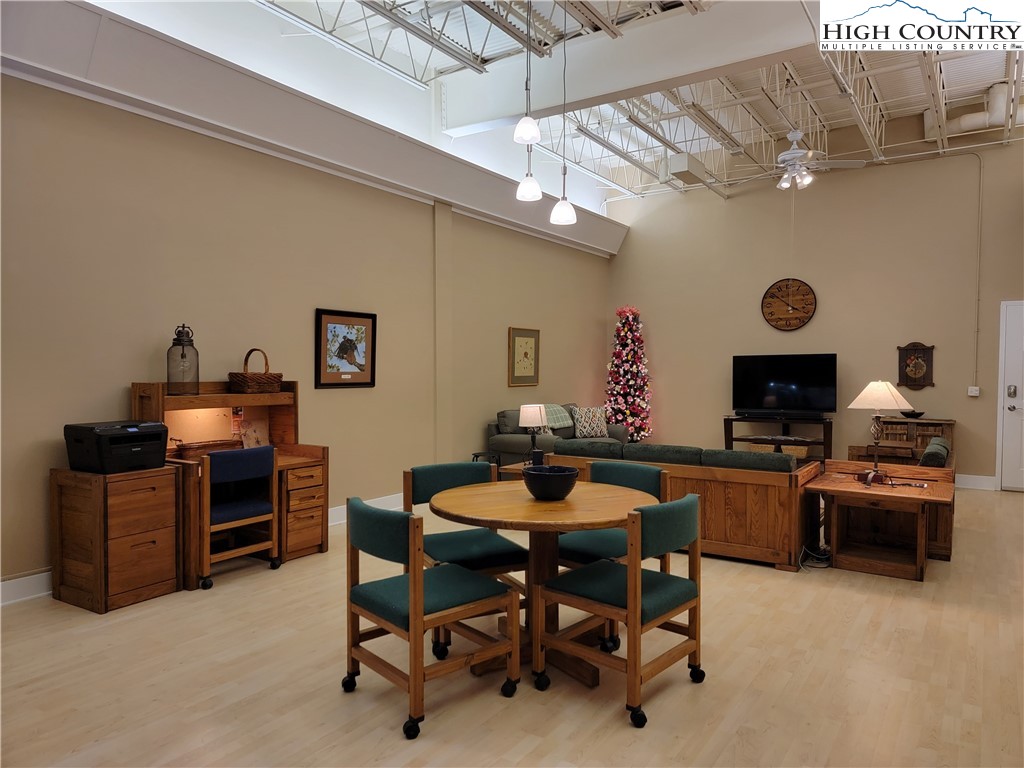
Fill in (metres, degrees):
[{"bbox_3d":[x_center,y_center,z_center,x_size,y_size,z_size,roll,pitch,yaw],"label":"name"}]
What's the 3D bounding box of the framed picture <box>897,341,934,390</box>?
[{"bbox_3d":[4.710,-0.213,8.287,0.375,0.590,0.030,1,2,33],"label":"framed picture"}]

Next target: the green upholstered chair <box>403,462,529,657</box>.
[{"bbox_3d":[-0.214,0.851,3.534,0.521,0.834,0.536,-1,1,-29],"label":"green upholstered chair"}]

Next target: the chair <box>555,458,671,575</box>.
[{"bbox_3d":[0.447,0.848,3.616,0.521,0.834,0.536,1,1,43],"label":"chair"}]

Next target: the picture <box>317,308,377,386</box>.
[{"bbox_3d":[-1.439,-0.295,6.159,0.030,0.659,0.685,1,1,33],"label":"picture"}]

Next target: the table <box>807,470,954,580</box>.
[{"bbox_3d":[2.546,0.979,4.908,0.845,0.550,0.763,1,2,33],"label":"table"}]

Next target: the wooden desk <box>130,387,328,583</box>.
[{"bbox_3d":[-1.916,0.616,4.912,0.608,1.250,1.130,1,2,33],"label":"wooden desk"}]

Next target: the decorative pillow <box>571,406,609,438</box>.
[{"bbox_3d":[0.987,0.487,8.980,0.450,0.430,0.150,0,-17,8],"label":"decorative pillow"}]

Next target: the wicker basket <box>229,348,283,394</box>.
[{"bbox_3d":[-1.865,-0.095,5.171,0.213,0.315,0.325,1,2,33],"label":"wicker basket"}]

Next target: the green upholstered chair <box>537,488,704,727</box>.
[{"bbox_3d":[0.445,0.874,3.011,0.520,0.810,0.525,1,2,40],"label":"green upholstered chair"}]

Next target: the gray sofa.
[{"bbox_3d":[0.619,0.731,8.428,0.941,0.910,1.750,0,1,34],"label":"gray sofa"}]

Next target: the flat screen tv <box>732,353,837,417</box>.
[{"bbox_3d":[3.417,-0.004,8.943,1.230,0.705,0.070,1,1,36],"label":"flat screen tv"}]

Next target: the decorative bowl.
[{"bbox_3d":[0.183,0.469,3.332,0.263,0.130,0.263,0,1,0],"label":"decorative bowl"}]

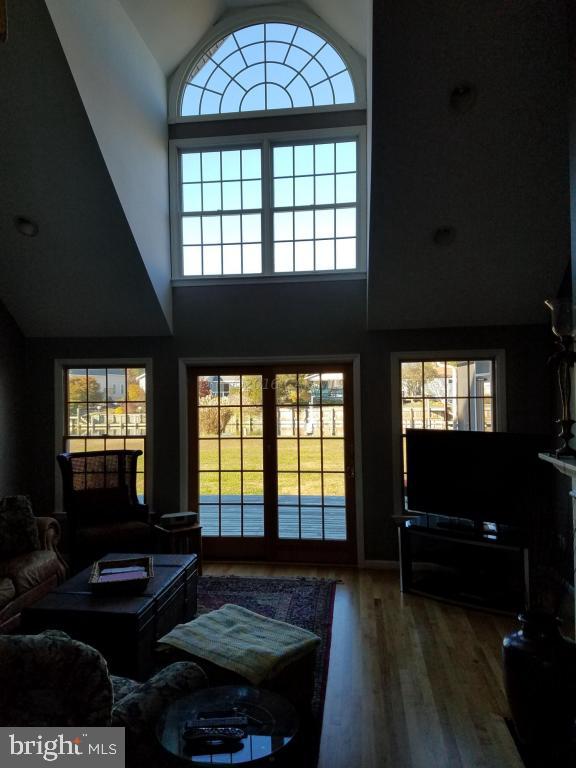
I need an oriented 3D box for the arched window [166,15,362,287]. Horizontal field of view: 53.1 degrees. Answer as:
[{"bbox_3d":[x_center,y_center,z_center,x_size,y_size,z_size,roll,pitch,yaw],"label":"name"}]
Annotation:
[{"bbox_3d":[-0.234,-2.505,6.121,2.095,2.899,0.140,-1,-1,7],"label":"arched window"}]

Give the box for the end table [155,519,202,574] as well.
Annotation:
[{"bbox_3d":[-1.074,1.646,5.648,0.360,0.500,0.400,0,-1,-34],"label":"end table"}]

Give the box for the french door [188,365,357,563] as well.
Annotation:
[{"bbox_3d":[-0.178,0.827,6.060,1.793,2.090,0.120,-1,-1,7],"label":"french door"}]

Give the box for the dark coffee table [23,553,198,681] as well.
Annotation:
[{"bbox_3d":[-1.159,1.614,4.041,0.730,0.500,1.290,-1,-1,7],"label":"dark coffee table"}]

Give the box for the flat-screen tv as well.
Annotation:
[{"bbox_3d":[1.647,0.803,5.065,1.314,0.768,0.090,-2,-2,41],"label":"flat-screen tv"}]

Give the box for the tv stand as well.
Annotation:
[{"bbox_3d":[1.596,1.562,5.029,1.117,0.570,0.460,-2,-2,40],"label":"tv stand"}]

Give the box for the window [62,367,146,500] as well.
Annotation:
[{"bbox_3d":[-1.989,0.592,6.303,0.965,1.560,0.120,-1,-1,7],"label":"window"}]

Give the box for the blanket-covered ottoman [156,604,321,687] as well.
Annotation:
[{"bbox_3d":[-0.269,1.591,3.151,0.730,0.410,0.540,-2,-2,42],"label":"blanket-covered ottoman"}]

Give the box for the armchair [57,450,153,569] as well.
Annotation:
[{"bbox_3d":[-1.743,1.303,5.537,0.770,1.200,0.780,0,-1,-28],"label":"armchair"}]

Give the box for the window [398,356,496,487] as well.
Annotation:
[{"bbox_3d":[1.628,0.528,5.829,0.949,1.570,0.120,-1,-1,7],"label":"window"}]

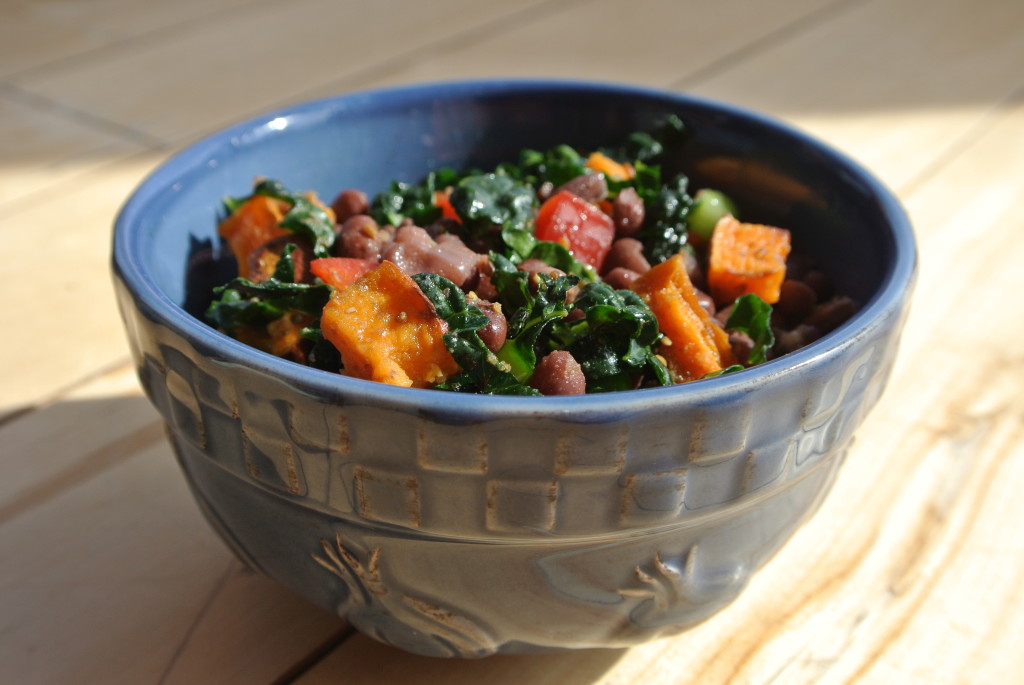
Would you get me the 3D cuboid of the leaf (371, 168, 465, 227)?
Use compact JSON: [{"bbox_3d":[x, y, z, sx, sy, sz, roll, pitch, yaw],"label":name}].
[{"bbox_3d":[-0.022,-0.034,0.291,0.022,0.010,0.013,0,30,0],"label":"leaf"}]

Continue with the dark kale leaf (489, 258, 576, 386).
[{"bbox_3d":[0.004,-0.005,0.238,0.017,0.017,0.018,0,30,0],"label":"dark kale leaf"}]

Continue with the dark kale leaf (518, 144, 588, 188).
[{"bbox_3d":[0.010,-0.043,0.305,0.017,0.008,0.010,0,30,0],"label":"dark kale leaf"}]

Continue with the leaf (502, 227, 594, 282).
[{"bbox_3d":[0.007,-0.018,0.261,0.020,0.007,0.011,0,30,0],"label":"leaf"}]

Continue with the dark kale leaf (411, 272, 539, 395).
[{"bbox_3d":[-0.007,-0.002,0.233,0.024,0.016,0.018,0,30,0],"label":"dark kale leaf"}]

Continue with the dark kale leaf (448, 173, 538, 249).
[{"bbox_3d":[-0.004,-0.029,0.273,0.019,0.012,0.014,0,30,0],"label":"dark kale leaf"}]

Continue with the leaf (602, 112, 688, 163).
[{"bbox_3d":[0.033,-0.050,0.308,0.021,0.010,0.010,0,30,0],"label":"leaf"}]

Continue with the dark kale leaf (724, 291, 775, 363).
[{"bbox_3d":[0.046,-0.003,0.241,0.010,0.012,0.008,0,30,0],"label":"dark kale leaf"}]

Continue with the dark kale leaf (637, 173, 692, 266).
[{"bbox_3d":[0.034,-0.028,0.279,0.012,0.017,0.011,0,30,0],"label":"dark kale leaf"}]

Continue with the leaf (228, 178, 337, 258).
[{"bbox_3d":[-0.051,-0.028,0.278,0.024,0.013,0.014,0,30,0],"label":"leaf"}]

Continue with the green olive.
[{"bbox_3d":[0.046,-0.029,0.285,0.011,0.011,0.011,0,30,0],"label":"green olive"}]

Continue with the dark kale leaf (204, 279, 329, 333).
[{"bbox_3d":[-0.048,-0.007,0.246,0.025,0.008,0.011,0,30,0],"label":"dark kale leaf"}]

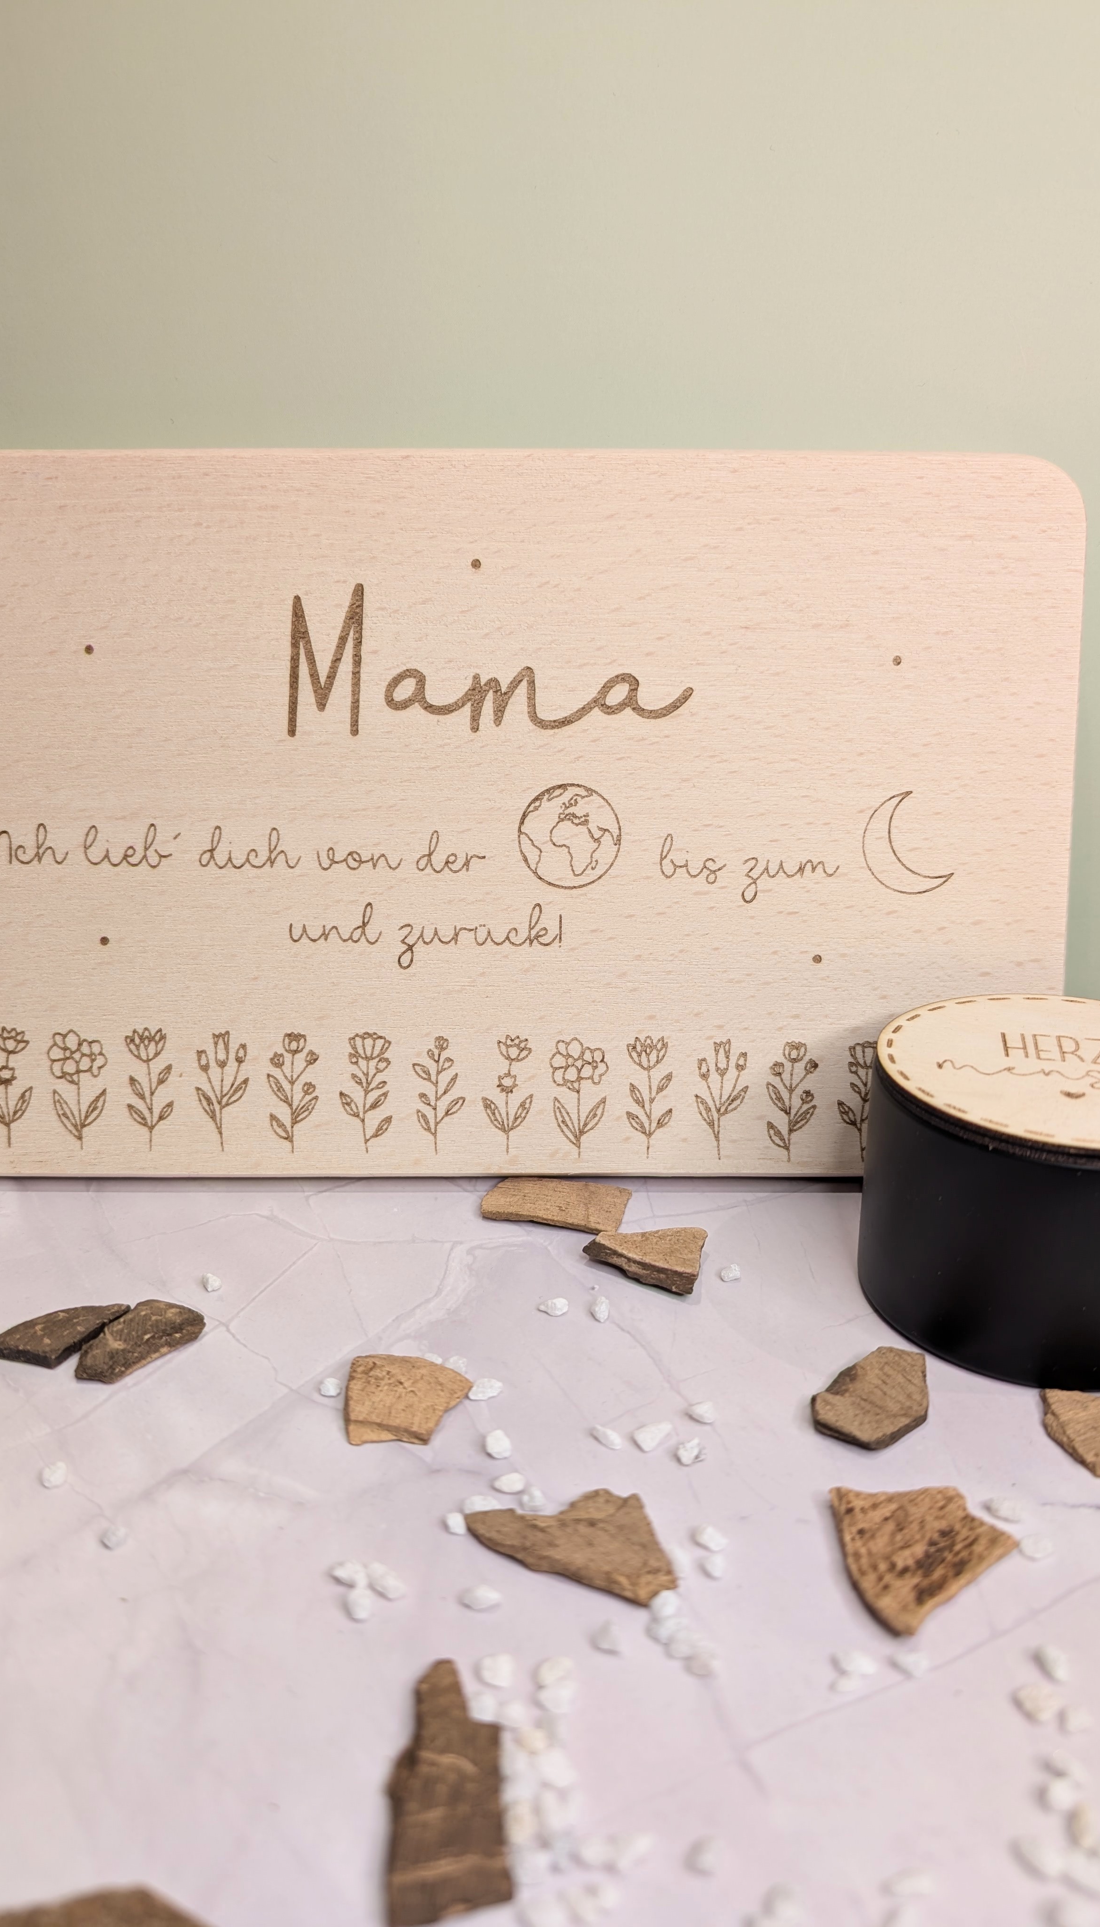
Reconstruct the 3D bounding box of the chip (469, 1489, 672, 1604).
[{"bbox_3d":[0.003,0.079,0.184,0.030,0.004,0.016,4,20,11],"label":"chip"}]

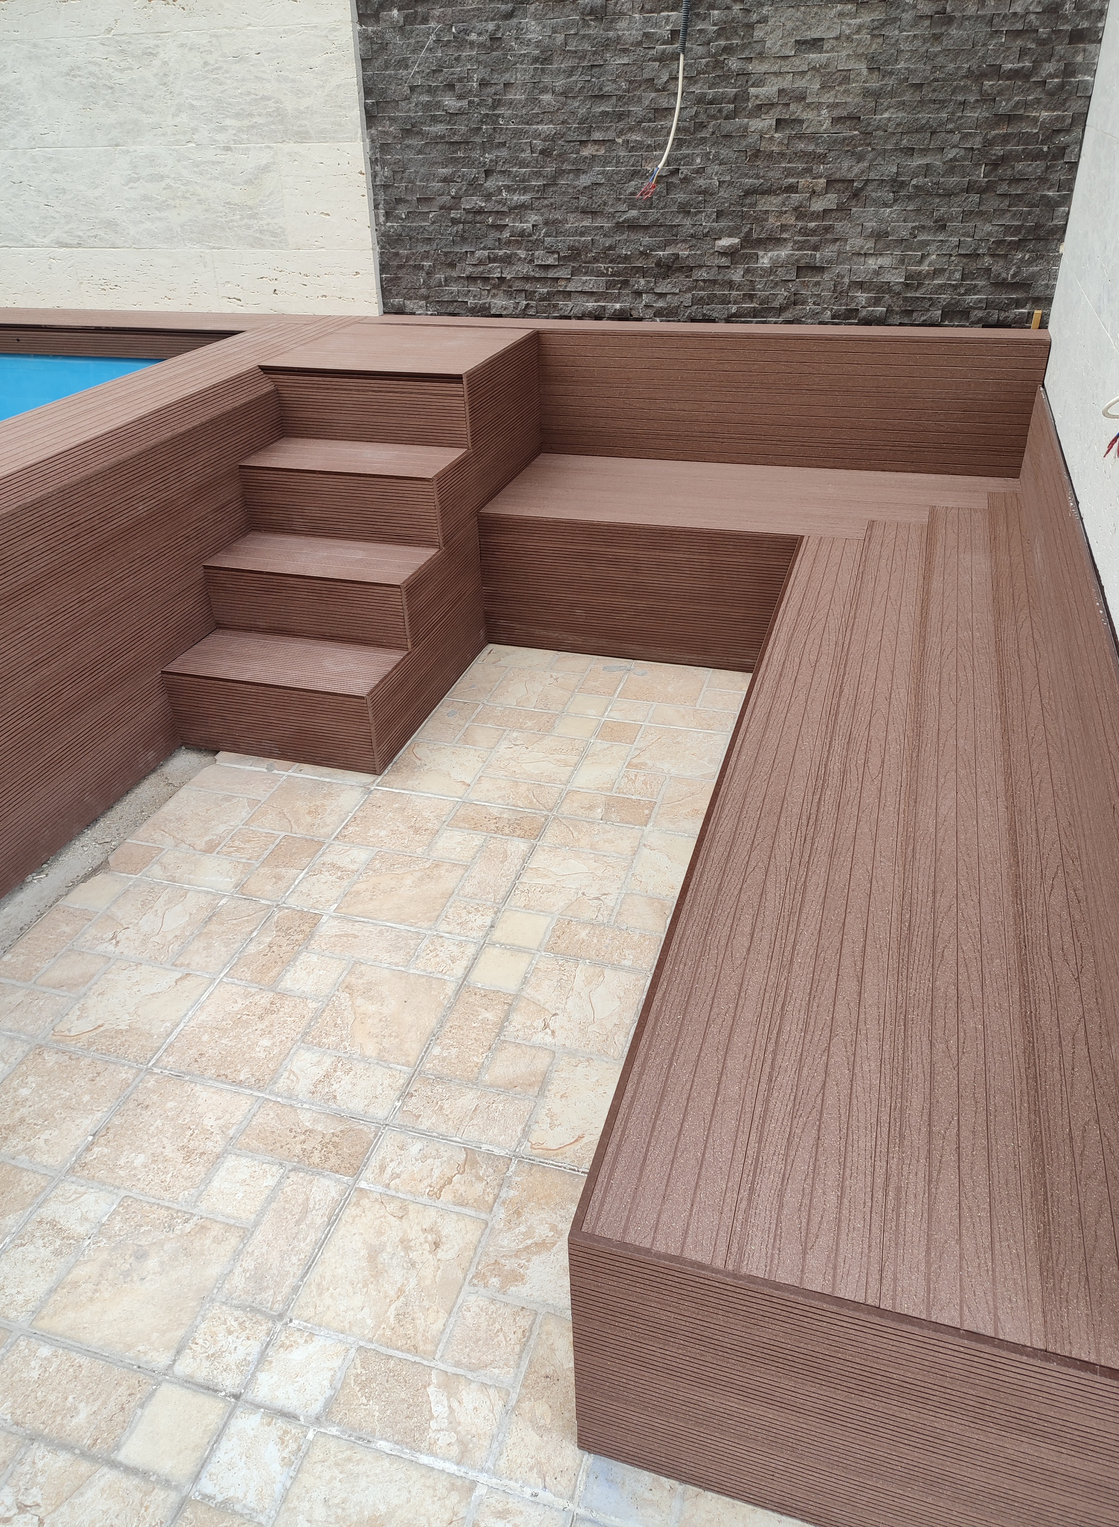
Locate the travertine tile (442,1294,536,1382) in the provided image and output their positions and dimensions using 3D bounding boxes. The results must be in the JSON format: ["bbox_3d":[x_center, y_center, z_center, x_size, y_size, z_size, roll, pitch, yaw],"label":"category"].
[{"bbox_3d":[-0.094,0.773,1.423,0.104,0.012,0.098,8,34,15],"label":"travertine tile"}]

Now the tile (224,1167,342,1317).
[{"bbox_3d":[-0.401,0.701,1.558,0.088,0.014,0.216,7,34,16],"label":"tile"}]

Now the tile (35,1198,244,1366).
[{"bbox_3d":[-0.592,0.735,1.511,0.212,0.012,0.203,7,34,16],"label":"tile"}]

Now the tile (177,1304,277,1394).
[{"bbox_3d":[-0.450,0.791,1.431,0.102,0.013,0.103,8,34,16],"label":"tile"}]

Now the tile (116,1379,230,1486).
[{"bbox_3d":[-0.484,0.845,1.336,0.105,0.012,0.097,8,34,15],"label":"tile"}]

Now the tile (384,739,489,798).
[{"bbox_3d":[-0.307,0.018,2.634,0.218,0.012,0.217,8,34,15],"label":"tile"}]

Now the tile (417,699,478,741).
[{"bbox_3d":[-0.298,-0.108,2.843,0.103,0.013,0.216,8,34,16],"label":"tile"}]

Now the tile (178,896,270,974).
[{"bbox_3d":[-0.672,0.349,2.132,0.103,0.012,0.213,8,34,15],"label":"tile"}]

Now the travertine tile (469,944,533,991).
[{"bbox_3d":[-0.112,0.396,2.031,0.103,0.012,0.105,8,34,15],"label":"travertine tile"}]

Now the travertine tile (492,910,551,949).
[{"bbox_3d":[-0.076,0.333,2.101,0.093,0.012,0.095,7,34,16],"label":"travertine tile"}]

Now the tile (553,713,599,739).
[{"bbox_3d":[0.044,-0.090,2.779,0.095,0.014,0.107,7,34,16],"label":"tile"}]

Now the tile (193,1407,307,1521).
[{"bbox_3d":[-0.376,0.859,1.300,0.099,0.012,0.104,7,34,16],"label":"tile"}]

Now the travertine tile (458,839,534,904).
[{"bbox_3d":[-0.137,0.233,2.280,0.098,0.014,0.214,7,34,16],"label":"travertine tile"}]

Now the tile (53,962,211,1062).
[{"bbox_3d":[-0.786,0.461,1.966,0.202,0.014,0.211,7,34,16],"label":"tile"}]

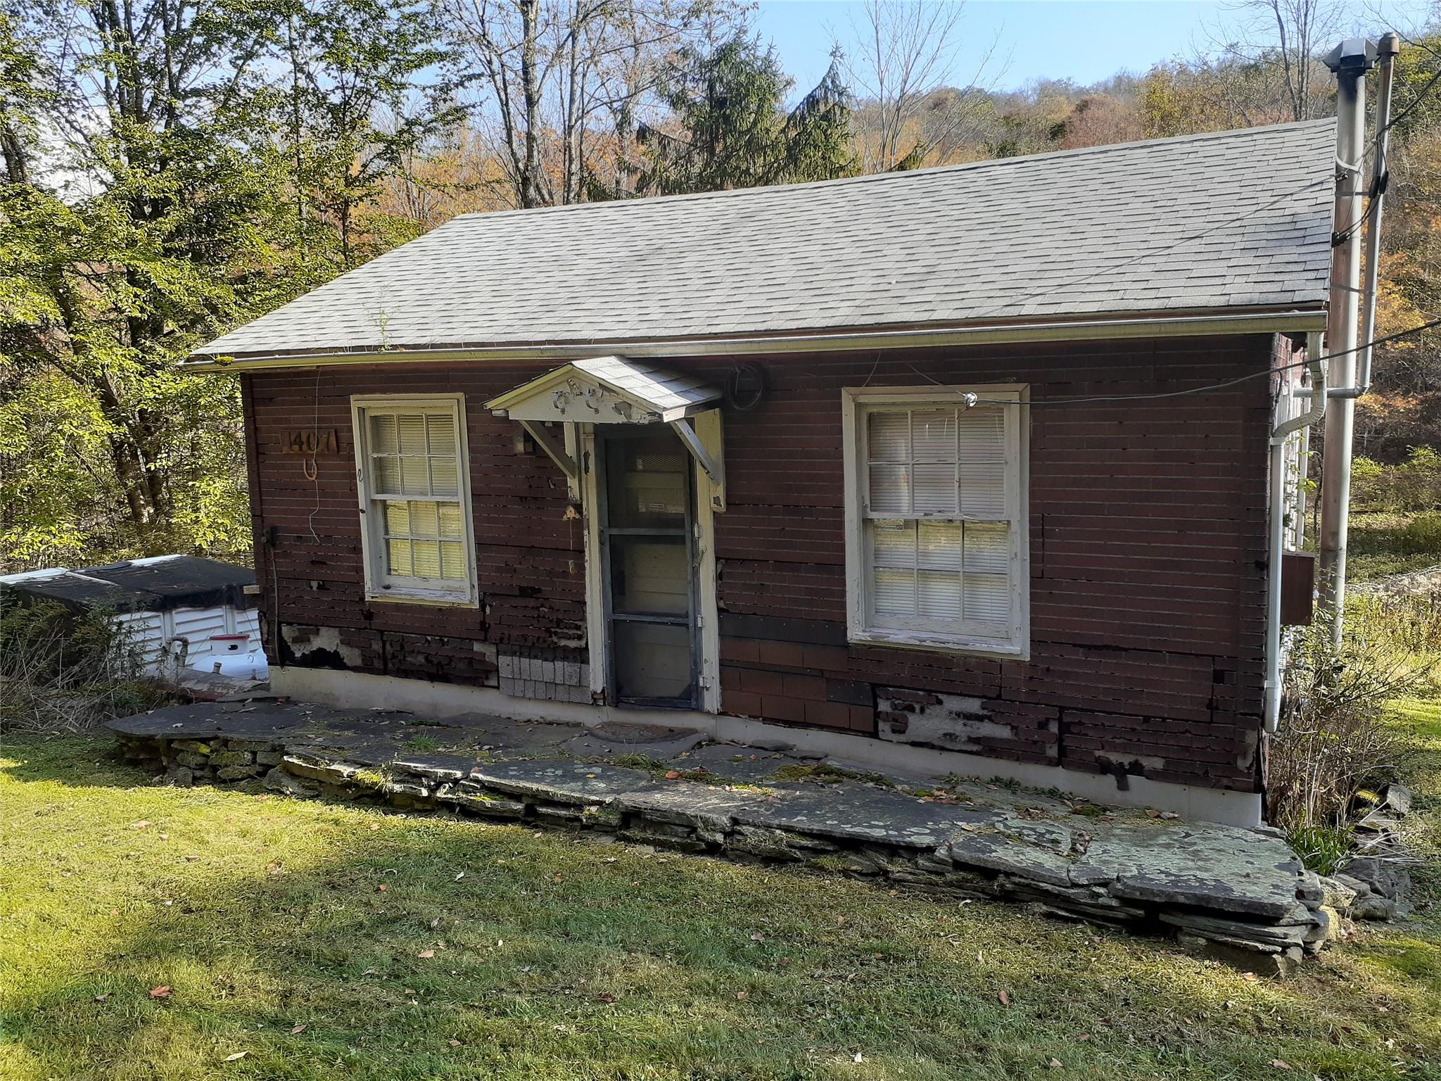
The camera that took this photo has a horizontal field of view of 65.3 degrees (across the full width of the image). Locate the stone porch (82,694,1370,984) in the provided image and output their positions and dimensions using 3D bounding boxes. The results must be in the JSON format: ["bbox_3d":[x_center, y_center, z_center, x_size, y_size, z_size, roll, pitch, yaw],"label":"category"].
[{"bbox_3d":[-0.676,1.640,7.238,8.220,0.360,1.190,3,10,26],"label":"stone porch"}]

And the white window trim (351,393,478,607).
[{"bbox_3d":[-2.253,-0.300,8.403,1.090,1.575,0.130,3,10,26],"label":"white window trim"}]

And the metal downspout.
[{"bbox_3d":[2.891,0.017,5.684,0.210,2.090,0.430,3,10,26],"label":"metal downspout"}]

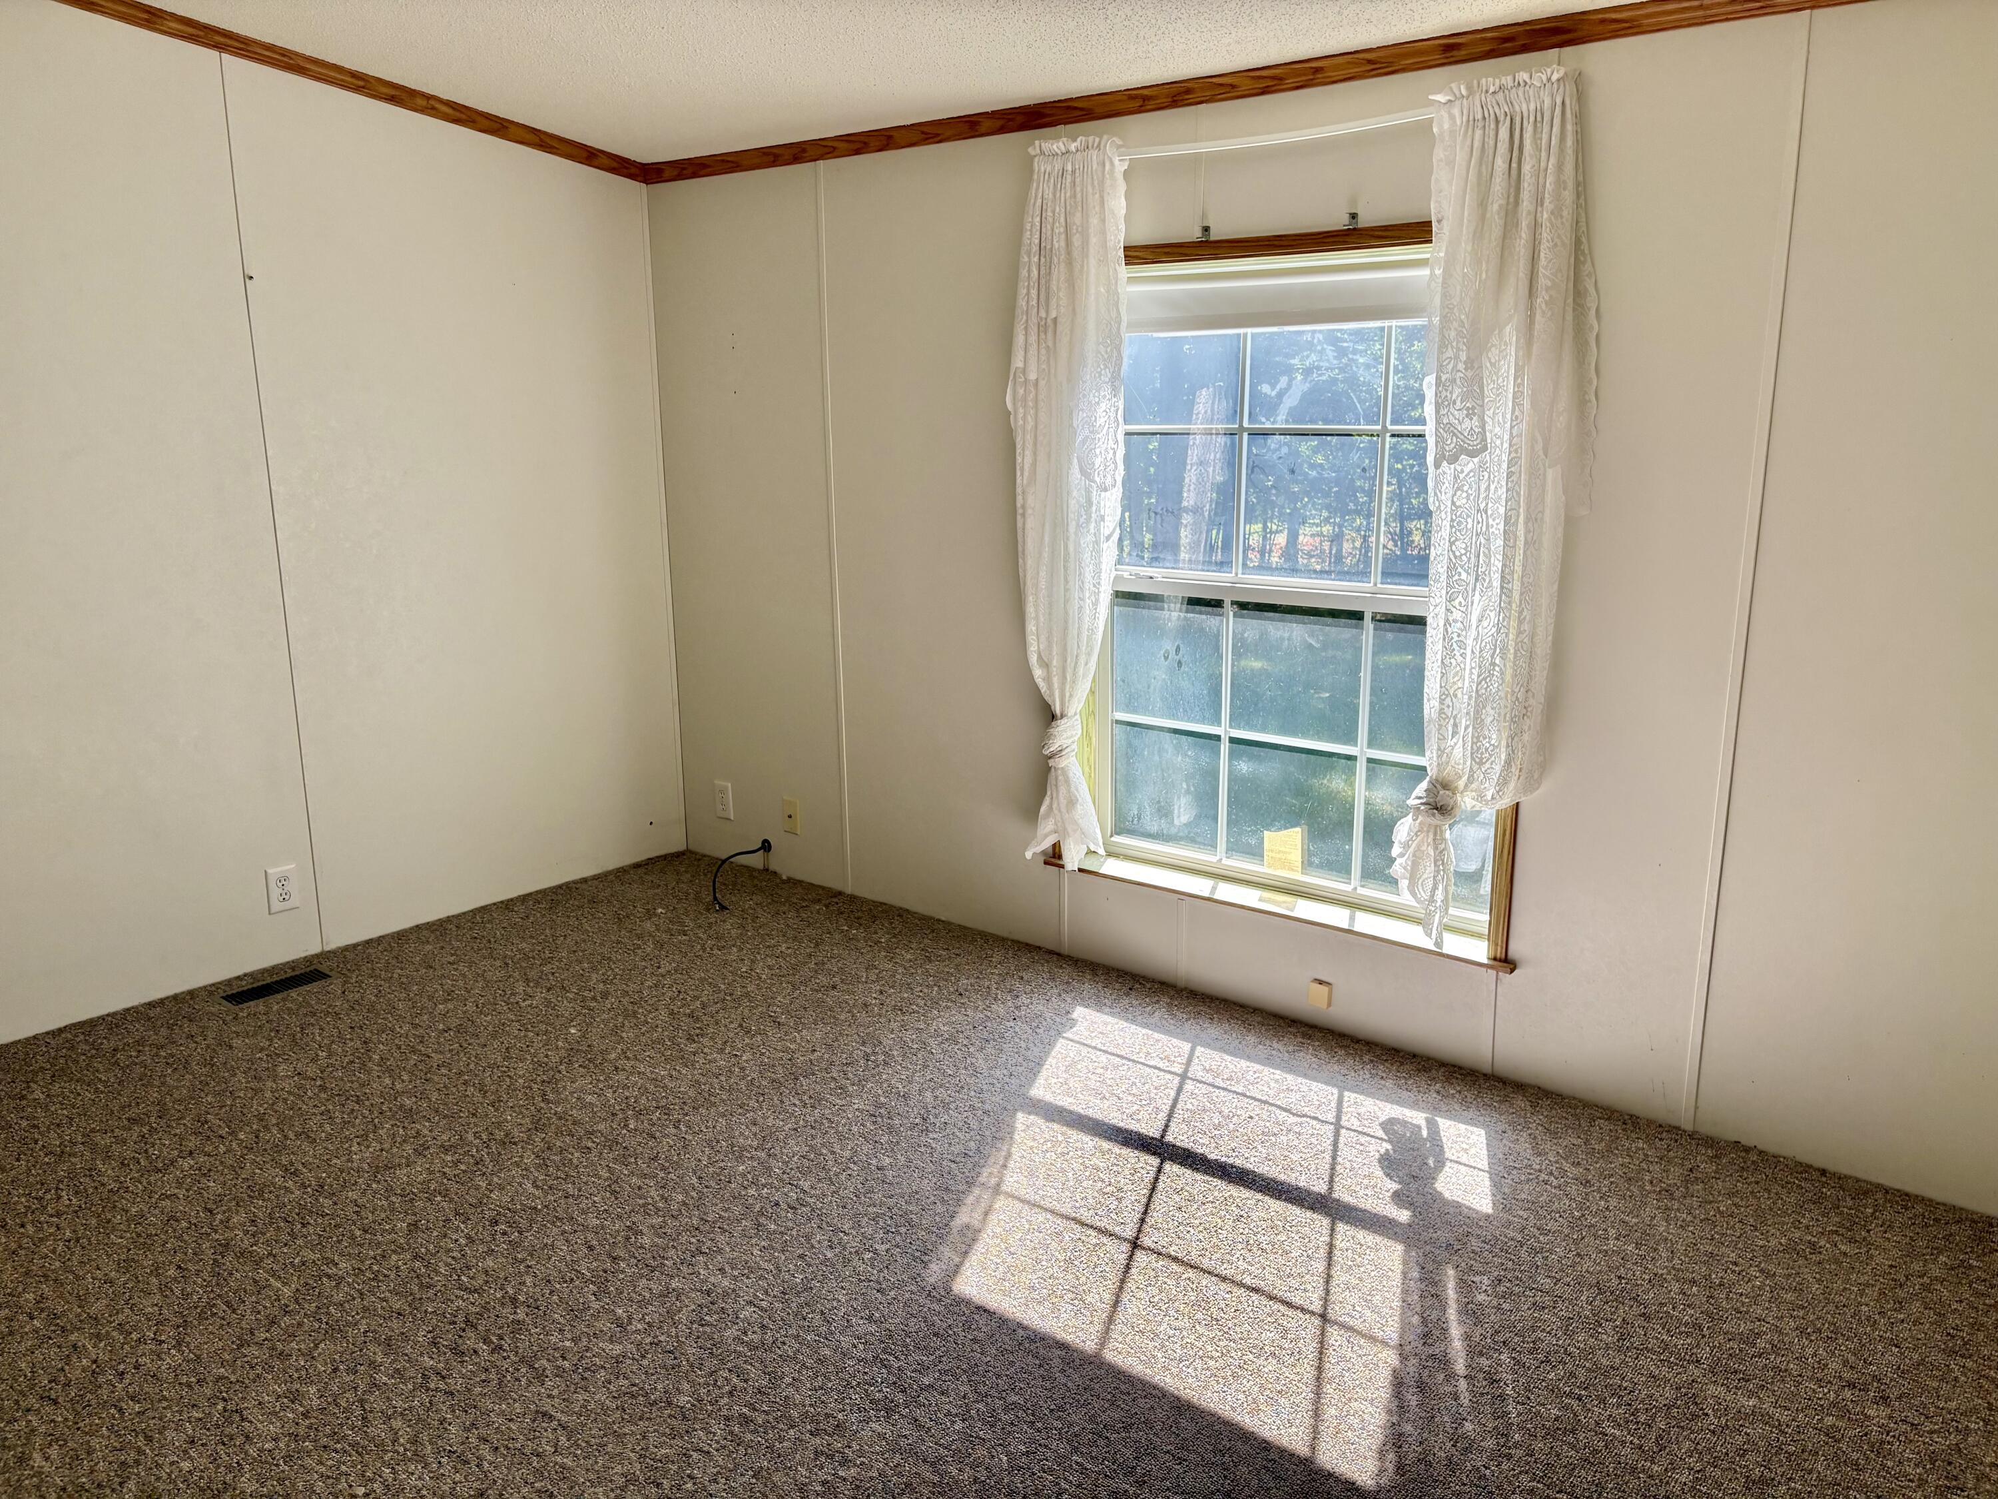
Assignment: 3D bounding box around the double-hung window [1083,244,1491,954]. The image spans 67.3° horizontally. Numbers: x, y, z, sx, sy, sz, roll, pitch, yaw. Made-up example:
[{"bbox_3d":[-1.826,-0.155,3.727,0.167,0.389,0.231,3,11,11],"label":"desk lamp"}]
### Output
[{"bbox_3d":[0.693,-0.378,3.536,1.130,1.490,0.090,10,16,38],"label":"double-hung window"}]

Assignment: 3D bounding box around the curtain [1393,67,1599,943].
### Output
[{"bbox_3d":[0.998,-0.418,3.052,0.350,1.765,0.125,10,16,38],"label":"curtain"}]

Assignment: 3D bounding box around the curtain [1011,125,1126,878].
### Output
[{"bbox_3d":[0.153,-0.563,3.733,0.350,1.780,0.125,10,16,38],"label":"curtain"}]

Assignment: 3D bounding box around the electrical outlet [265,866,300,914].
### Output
[{"bbox_3d":[-1.895,0.372,3.976,0.009,0.119,0.077,10,16,38],"label":"electrical outlet"}]

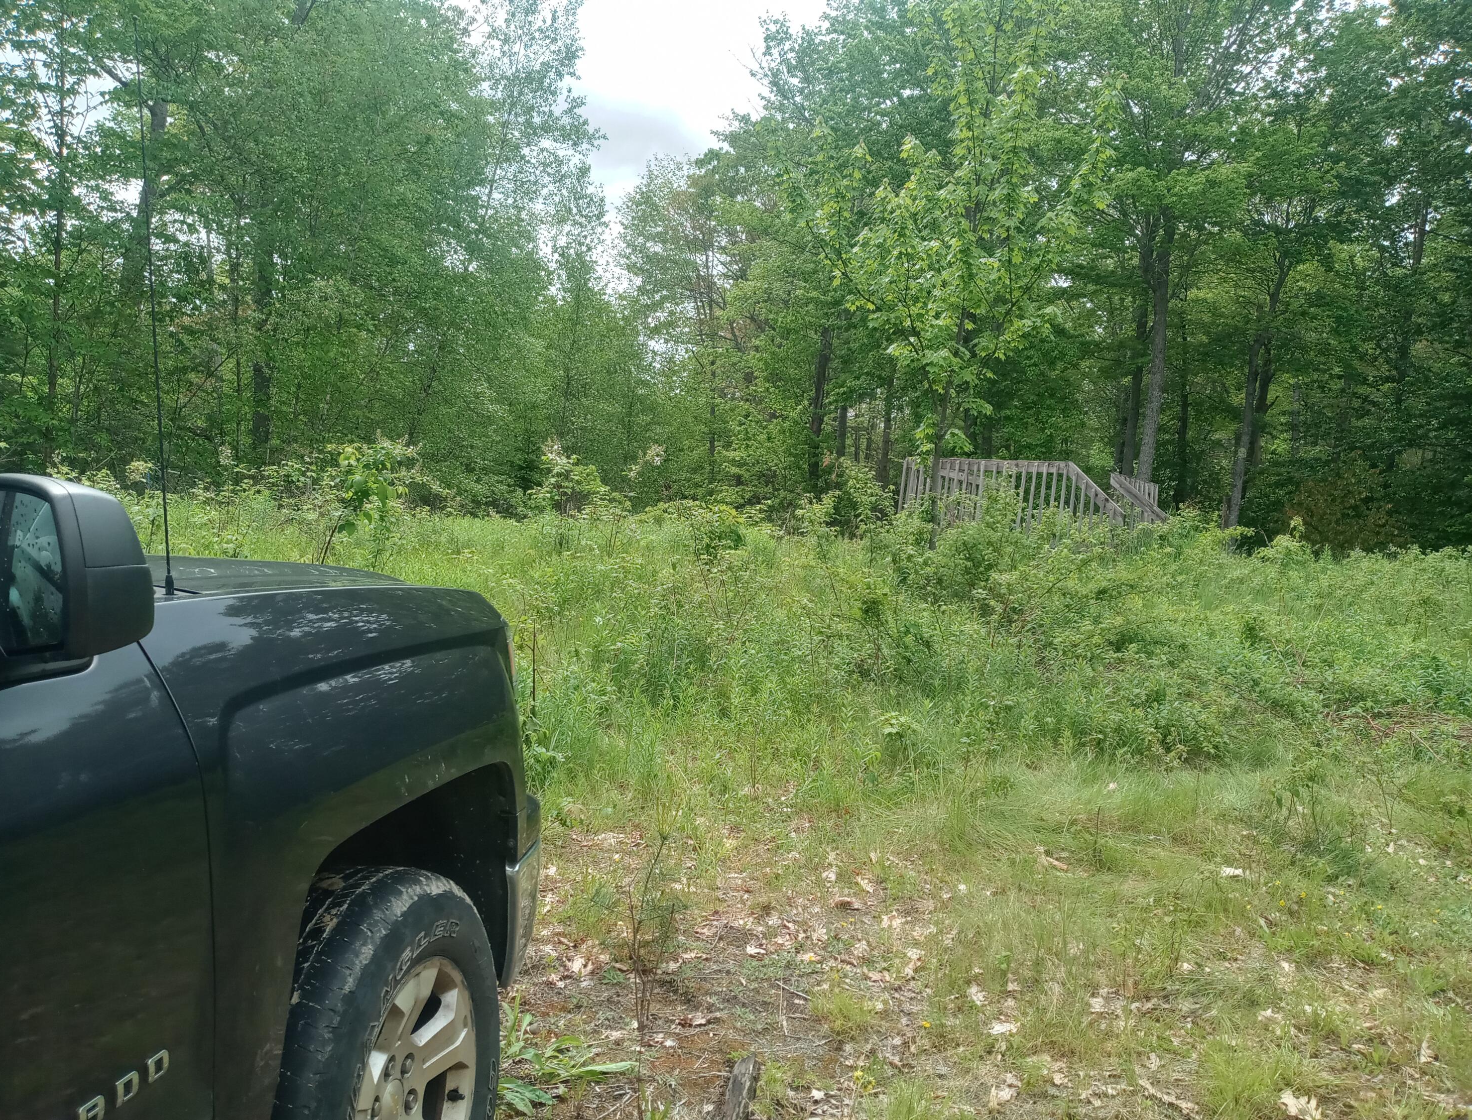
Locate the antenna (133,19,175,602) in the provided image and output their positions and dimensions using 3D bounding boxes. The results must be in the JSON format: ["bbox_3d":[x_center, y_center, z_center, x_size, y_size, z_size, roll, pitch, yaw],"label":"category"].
[{"bbox_3d":[-0.788,-0.335,1.635,0.015,0.772,0.015,0,5,10],"label":"antenna"}]

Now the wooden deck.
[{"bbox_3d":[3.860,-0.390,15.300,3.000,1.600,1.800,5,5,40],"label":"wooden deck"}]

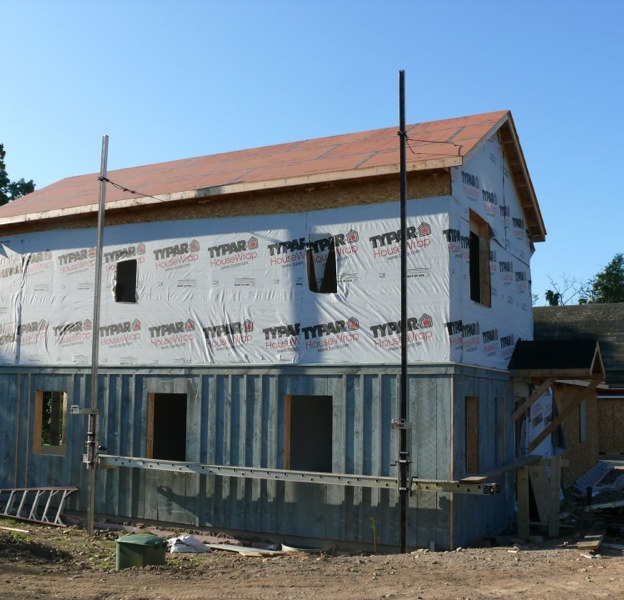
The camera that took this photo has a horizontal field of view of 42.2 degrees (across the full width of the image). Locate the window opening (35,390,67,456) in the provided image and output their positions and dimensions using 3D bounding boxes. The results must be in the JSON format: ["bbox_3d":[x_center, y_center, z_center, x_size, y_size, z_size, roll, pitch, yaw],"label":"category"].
[{"bbox_3d":[-5.058,2.411,15.866,0.840,1.230,0.170,-3,-8,28],"label":"window opening"}]

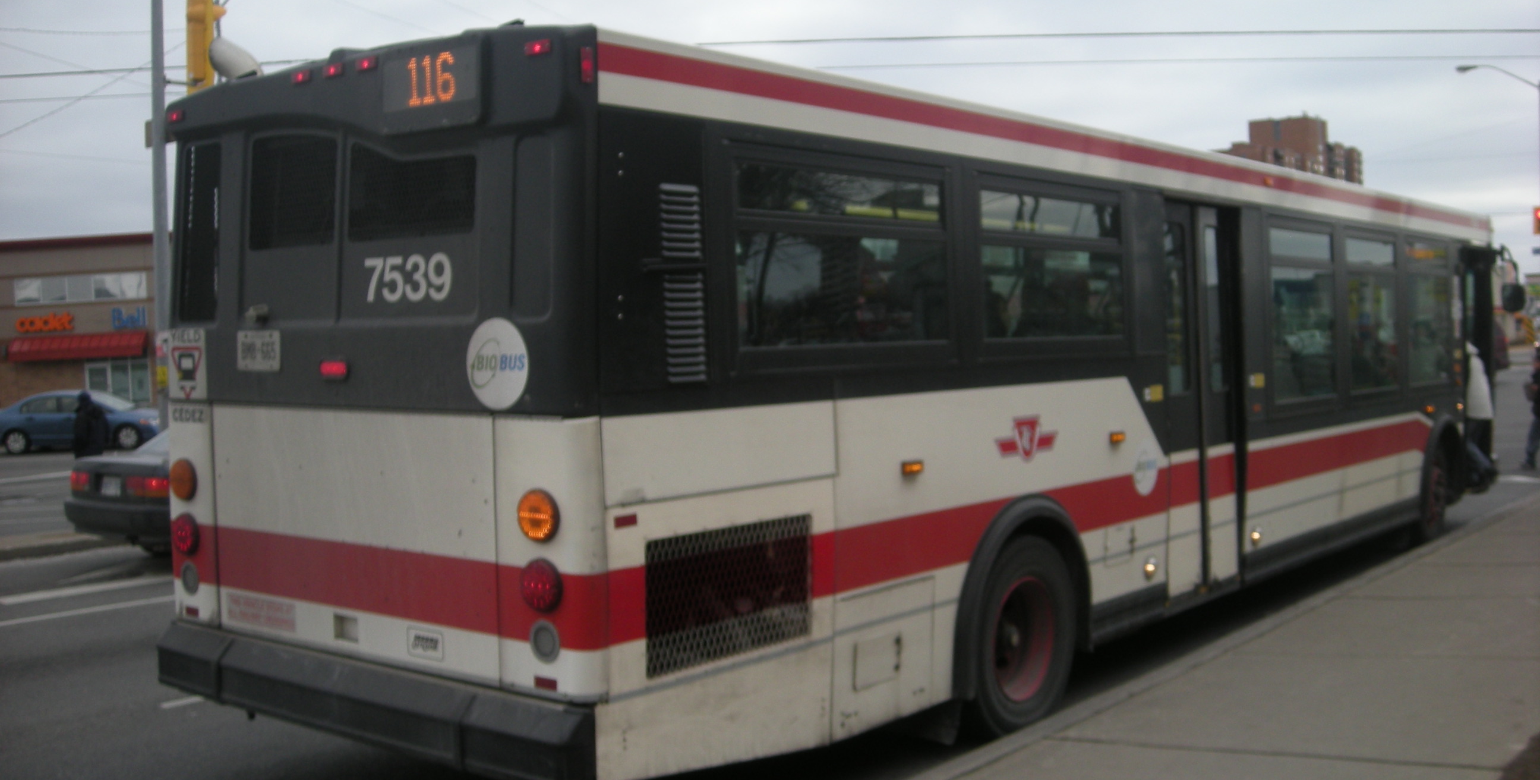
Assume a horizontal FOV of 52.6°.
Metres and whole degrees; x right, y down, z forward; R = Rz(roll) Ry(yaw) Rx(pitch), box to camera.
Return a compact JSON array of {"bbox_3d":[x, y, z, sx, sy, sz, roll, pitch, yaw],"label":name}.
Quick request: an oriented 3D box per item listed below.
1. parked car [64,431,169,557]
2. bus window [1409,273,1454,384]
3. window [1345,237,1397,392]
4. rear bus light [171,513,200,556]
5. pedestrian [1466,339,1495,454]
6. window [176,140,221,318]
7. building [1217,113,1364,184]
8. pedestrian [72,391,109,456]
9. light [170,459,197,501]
[{"bbox_3d":[-4.798,0.800,16.107,1.680,1.380,4.300,0,2,37],"label":"parked car"},{"bbox_3d":[5.593,-0.505,13.200,0.050,0.895,1.282,-2,1,38],"label":"bus window"},{"bbox_3d":[4.583,-0.564,11.893,0.060,1.120,1.250,2,3,37],"label":"window"},{"bbox_3d":[-2.425,0.600,6.471,0.180,0.180,0.050,2,3,38],"label":"rear bus light"},{"bbox_3d":[6.480,0.215,14.300,0.500,1.580,0.520,0,2,37],"label":"pedestrian"},{"bbox_3d":[-2.354,-0.649,6.427,0.299,0.743,0.050,2,1,38],"label":"window"},{"bbox_3d":[135.970,-45.532,405.000,30.000,48.000,23.000,0,3,30],"label":"building"},{"bbox_3d":[-10.895,0.821,25.000,0.450,1.670,0.550,-1,2,12],"label":"pedestrian"},{"bbox_3d":[-2.480,0.379,6.533,0.180,0.180,0.050,2,3,37],"label":"light"}]

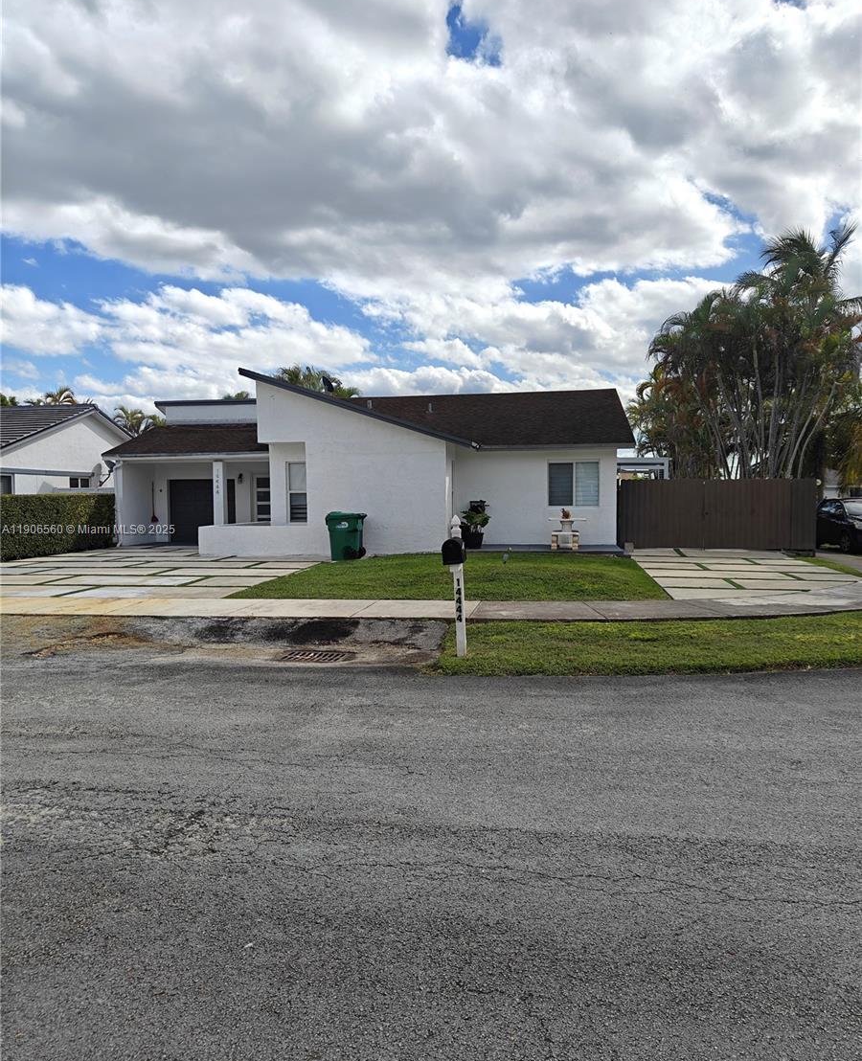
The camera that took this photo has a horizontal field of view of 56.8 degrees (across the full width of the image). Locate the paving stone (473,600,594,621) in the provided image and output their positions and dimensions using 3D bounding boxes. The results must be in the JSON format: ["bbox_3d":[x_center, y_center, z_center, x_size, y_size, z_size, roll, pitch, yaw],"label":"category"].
[{"bbox_3d":[1.387,1.114,10.735,1.640,0.100,1.530,0,3,5],"label":"paving stone"}]

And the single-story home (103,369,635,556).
[{"bbox_3d":[-1.500,-2.086,25.100,14.700,4.800,11.600,0,3,8],"label":"single-story home"}]

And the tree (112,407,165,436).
[{"bbox_3d":[-18.400,-4.184,50.000,3.400,7.100,3.400,-1,3,0],"label":"tree"}]

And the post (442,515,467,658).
[{"bbox_3d":[0.255,0.545,7.660,0.220,1.400,0.500,-2,3,7],"label":"post"}]

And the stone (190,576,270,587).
[{"bbox_3d":[-3.573,0.962,14.264,1.250,0.090,1.400,0,3,7],"label":"stone"}]

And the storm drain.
[{"bbox_3d":[-1.174,1.302,8.175,0.720,0.040,0.530,0,3,9],"label":"storm drain"}]

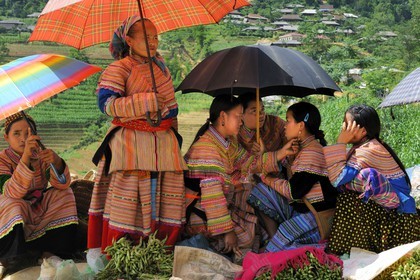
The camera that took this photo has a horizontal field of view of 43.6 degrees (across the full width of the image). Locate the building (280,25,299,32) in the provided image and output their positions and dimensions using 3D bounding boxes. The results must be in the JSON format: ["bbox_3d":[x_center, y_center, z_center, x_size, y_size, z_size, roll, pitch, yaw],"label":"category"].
[{"bbox_3d":[37.857,-53.095,250.000,8.800,4.000,6.500,0,2,-5],"label":"building"}]

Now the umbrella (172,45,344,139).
[{"bbox_3d":[0.316,-0.296,3.420,1.070,0.680,1.070,0,2,0],"label":"umbrella"}]

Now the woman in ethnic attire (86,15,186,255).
[{"bbox_3d":[-0.452,-0.016,3.270,0.580,1.510,0.480,-1,3,-33],"label":"woman in ethnic attire"}]

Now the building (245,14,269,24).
[{"bbox_3d":[23.029,-59.676,260.000,11.000,5.000,7.500,-1,2,-20],"label":"building"}]

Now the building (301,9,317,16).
[{"bbox_3d":[53.471,-69.214,285.000,8.800,4.400,6.500,0,2,3],"label":"building"}]

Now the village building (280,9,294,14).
[{"bbox_3d":[42.071,-69.757,285.000,7.800,3.800,6.000,0,2,-3],"label":"village building"}]

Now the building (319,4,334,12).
[{"bbox_3d":[64.352,-72.638,290.000,8.800,4.600,7.000,0,2,3],"label":"building"}]

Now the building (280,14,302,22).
[{"bbox_3d":[41.914,-62.486,270.000,11.000,4.600,7.500,0,2,-3],"label":"building"}]

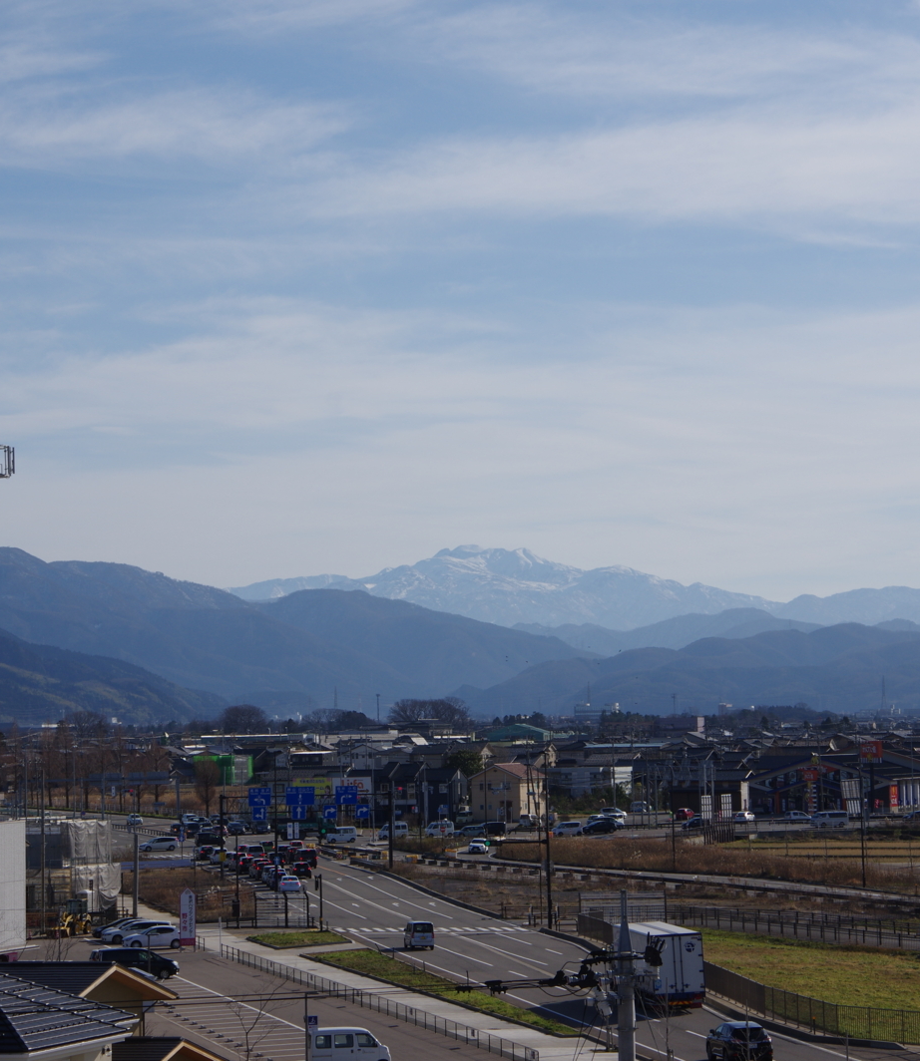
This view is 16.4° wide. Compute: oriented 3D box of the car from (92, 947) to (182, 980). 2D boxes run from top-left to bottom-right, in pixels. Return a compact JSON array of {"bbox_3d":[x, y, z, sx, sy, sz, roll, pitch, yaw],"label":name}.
[{"bbox_3d":[-18.643,24.887,183.000,4.820,1.770,1.780,0,-4,-16],"label":"car"}]

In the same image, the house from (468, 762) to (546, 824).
[{"bbox_3d":[6.600,36.100,441.000,7.800,8.000,9.200,-2,-4,23],"label":"house"}]

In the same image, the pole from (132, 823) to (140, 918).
[{"bbox_3d":[-23.738,25.248,234.000,0.380,6.900,0.380,-1,-4,0],"label":"pole"}]

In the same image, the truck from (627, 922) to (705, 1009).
[{"bbox_3d":[9.800,22.100,162.400,2.480,3.750,10.200,-2,-4,-10],"label":"truck"}]

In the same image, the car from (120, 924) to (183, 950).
[{"bbox_3d":[-20.134,26.714,209.500,4.030,1.490,1.700,0,-4,-16],"label":"car"}]

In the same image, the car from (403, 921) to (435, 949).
[{"bbox_3d":[-2.614,26.184,206.000,1.475,1.780,3.400,0,-4,-11],"label":"car"}]

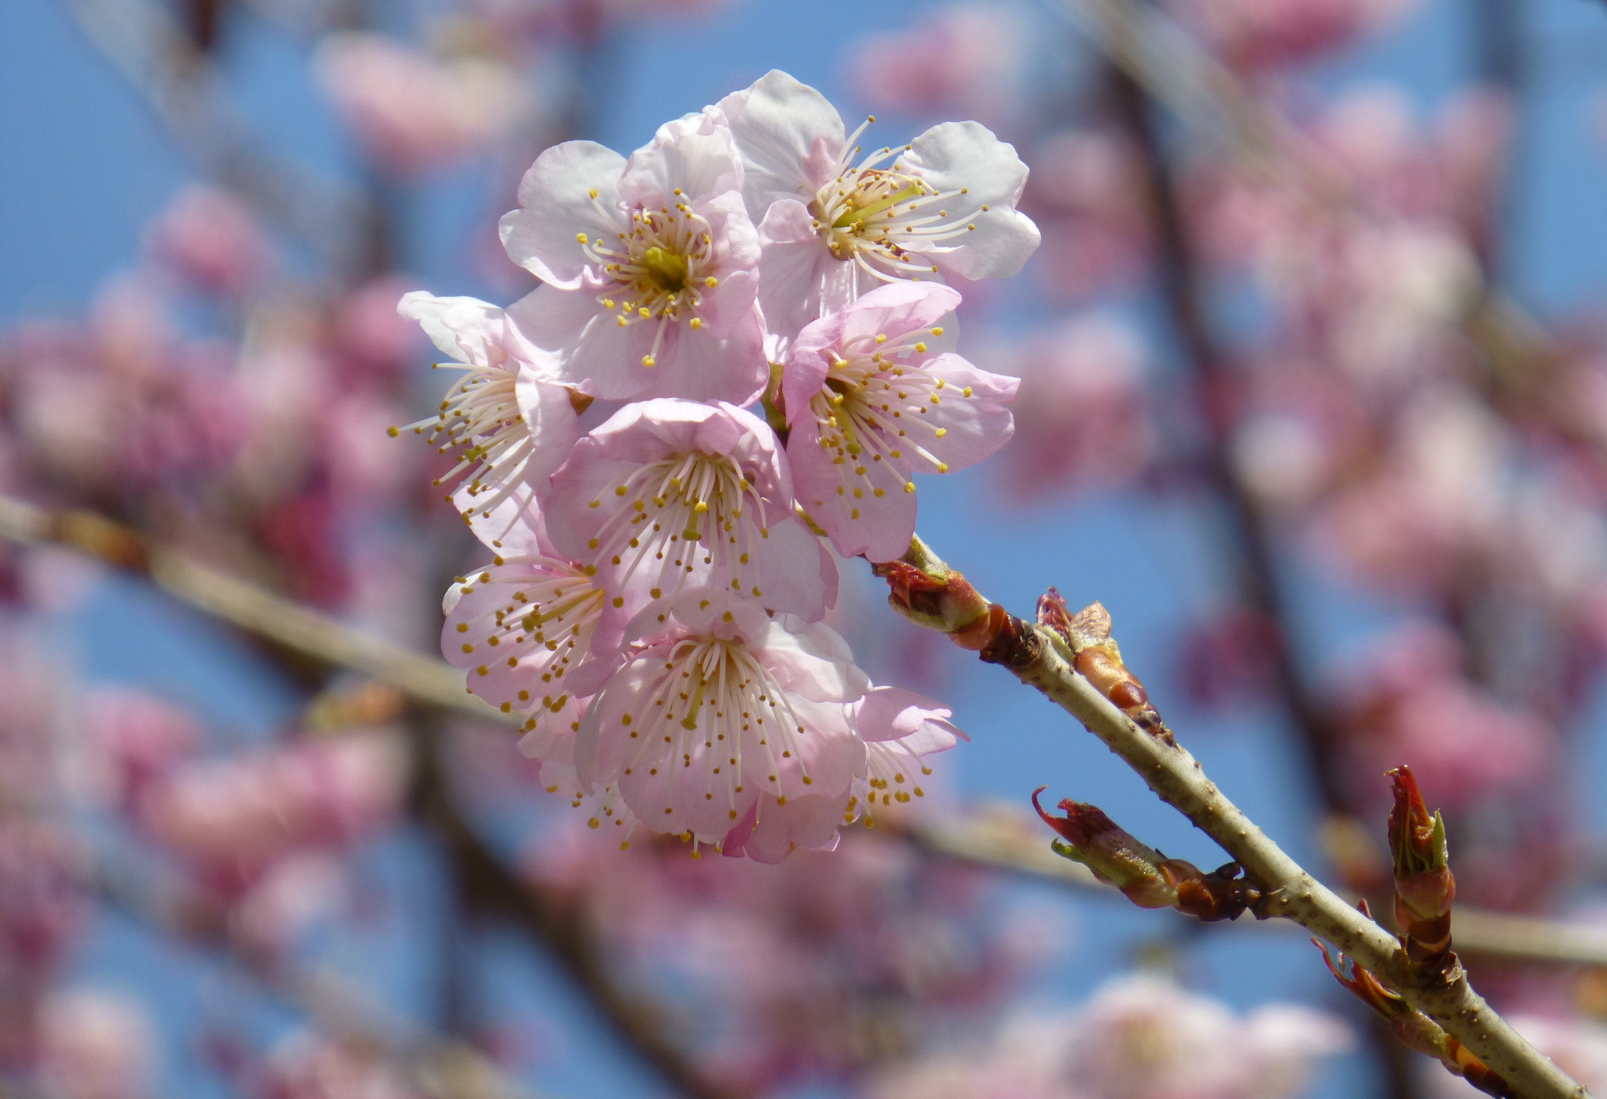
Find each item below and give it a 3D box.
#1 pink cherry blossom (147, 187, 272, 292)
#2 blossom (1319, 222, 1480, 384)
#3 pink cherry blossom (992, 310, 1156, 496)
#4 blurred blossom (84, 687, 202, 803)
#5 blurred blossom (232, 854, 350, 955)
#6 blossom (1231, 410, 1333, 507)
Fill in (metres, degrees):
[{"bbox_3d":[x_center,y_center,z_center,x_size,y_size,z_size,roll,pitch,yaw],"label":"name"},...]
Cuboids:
[{"bbox_3d":[-0.123,-0.064,3.700,0.026,0.022,0.020,0,0,0],"label":"pink cherry blossom"},{"bbox_3d":[0.116,-0.048,3.500,0.030,0.031,0.026,0,0,0],"label":"blossom"},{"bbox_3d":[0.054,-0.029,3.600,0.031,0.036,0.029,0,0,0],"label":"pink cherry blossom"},{"bbox_3d":[-0.133,0.040,3.600,0.023,0.023,0.019,0,0,0],"label":"blurred blossom"},{"bbox_3d":[-0.103,0.071,3.600,0.023,0.020,0.018,0,0,0],"label":"blurred blossom"},{"bbox_3d":[0.099,-0.019,3.700,0.020,0.019,0.017,0,0,0],"label":"blossom"}]

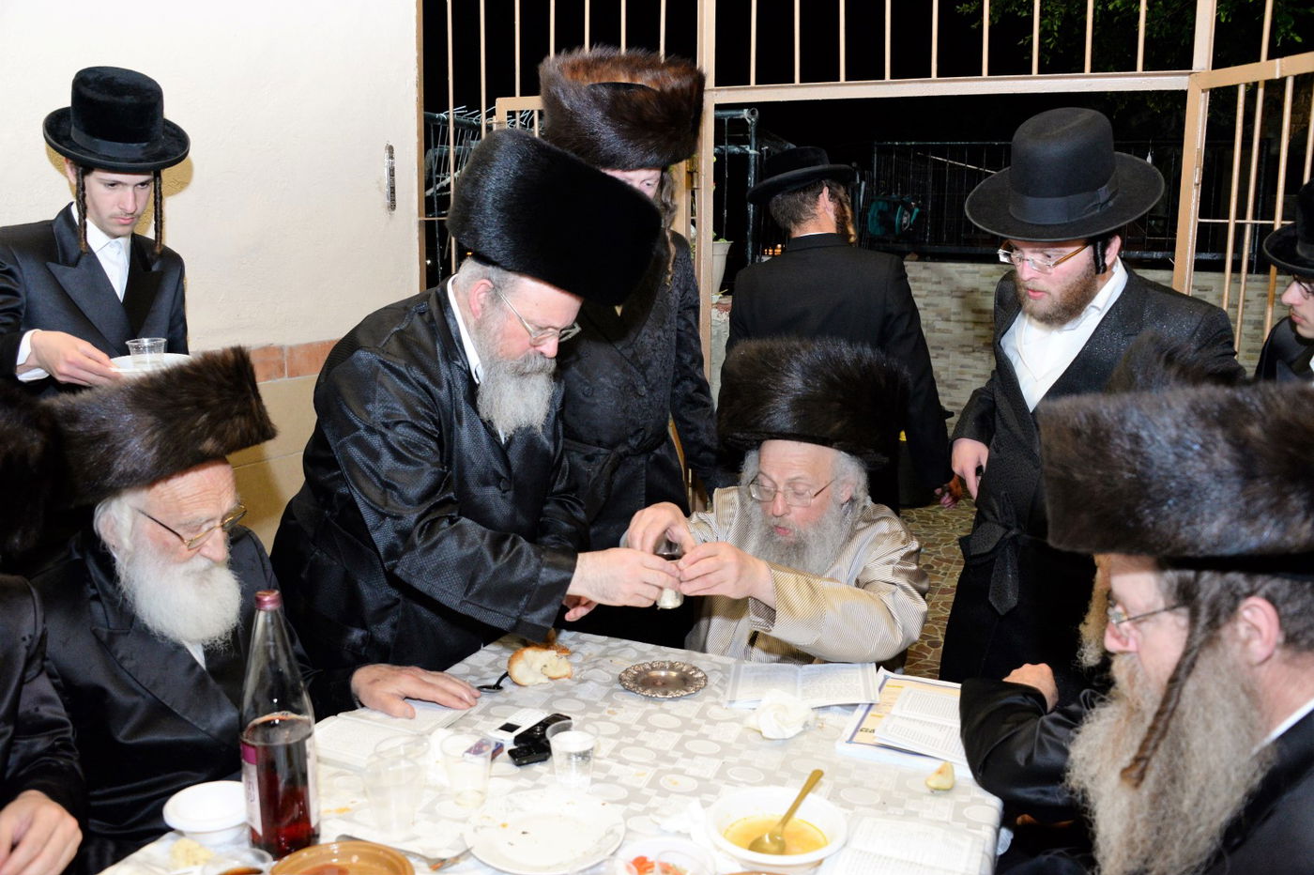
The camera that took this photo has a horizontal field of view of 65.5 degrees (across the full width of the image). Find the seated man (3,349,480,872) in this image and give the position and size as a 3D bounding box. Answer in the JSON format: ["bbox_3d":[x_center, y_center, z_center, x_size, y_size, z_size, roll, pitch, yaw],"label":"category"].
[{"bbox_3d":[-0.604,0.511,1.543,0.720,1.290,0.620,5,11,25],"label":"seated man"}]

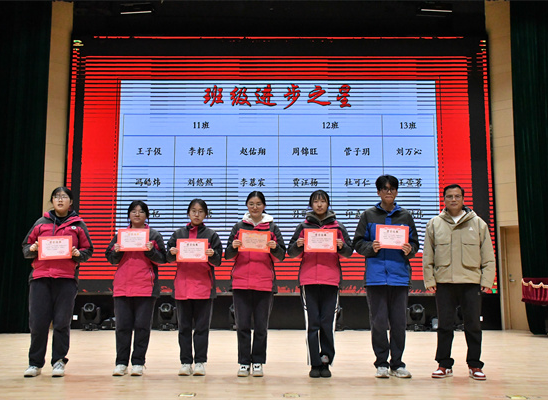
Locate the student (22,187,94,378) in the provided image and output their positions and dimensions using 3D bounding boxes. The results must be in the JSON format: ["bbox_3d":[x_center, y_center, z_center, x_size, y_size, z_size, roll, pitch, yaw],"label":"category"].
[{"bbox_3d":[-1.957,0.710,5.410,0.644,1.691,0.420,1,-8,-7],"label":"student"}]

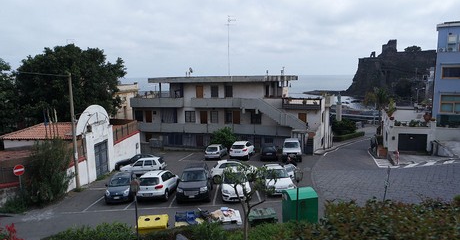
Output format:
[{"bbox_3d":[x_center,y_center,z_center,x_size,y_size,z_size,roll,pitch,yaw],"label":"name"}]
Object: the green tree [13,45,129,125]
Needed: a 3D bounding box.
[{"bbox_3d":[-17.030,-1.844,33.028,12.000,11.600,11.000,-1,8,0],"label":"green tree"}]

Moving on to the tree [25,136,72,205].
[{"bbox_3d":[-10.655,3.098,18.688,2.700,3.700,2.600,-1,8,0],"label":"tree"}]

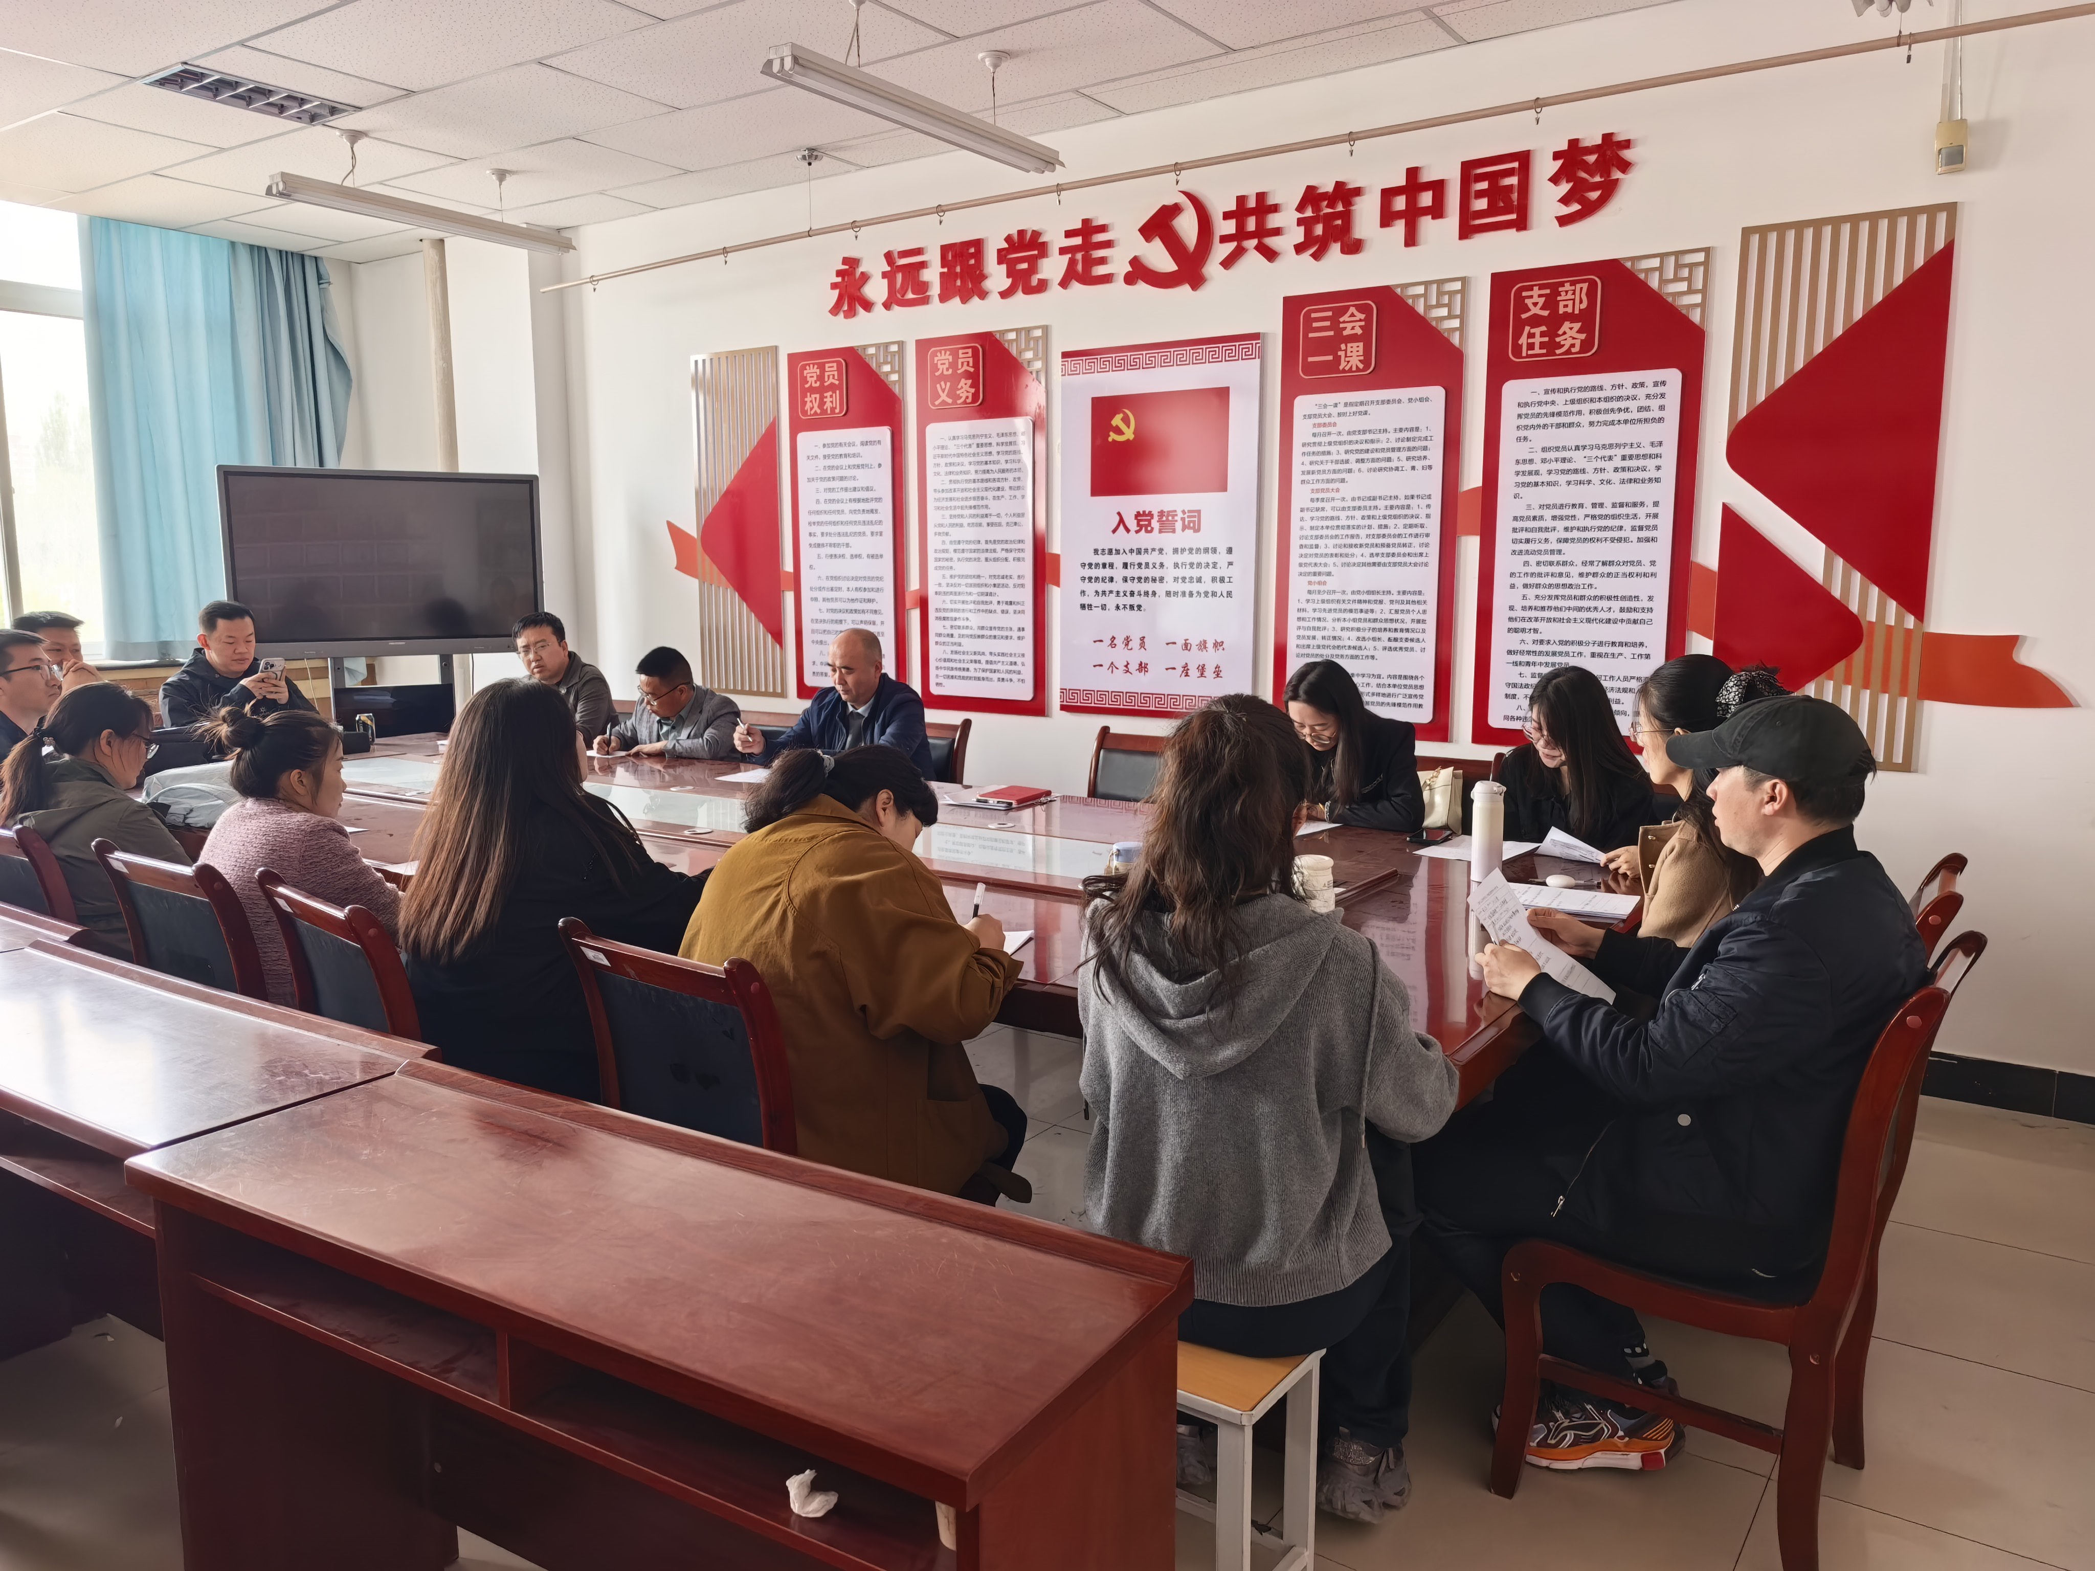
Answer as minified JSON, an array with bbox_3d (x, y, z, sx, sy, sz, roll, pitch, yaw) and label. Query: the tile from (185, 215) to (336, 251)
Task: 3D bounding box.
[{"bbox_3d":[-3.773,-2.663,7.026,0.350,0.020,0.600,6,10,33],"label":"tile"}]

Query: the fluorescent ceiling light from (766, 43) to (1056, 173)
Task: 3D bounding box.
[{"bbox_3d":[-0.339,-2.002,4.344,0.140,0.075,1.260,6,11,34],"label":"fluorescent ceiling light"}]

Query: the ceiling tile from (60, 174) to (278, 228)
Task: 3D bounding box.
[{"bbox_3d":[-3.850,-2.561,6.391,0.964,0.018,0.599,6,11,34],"label":"ceiling tile"}]

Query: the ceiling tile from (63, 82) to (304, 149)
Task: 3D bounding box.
[{"bbox_3d":[-3.063,-2.380,5.162,0.595,0.020,0.595,6,10,33],"label":"ceiling tile"}]

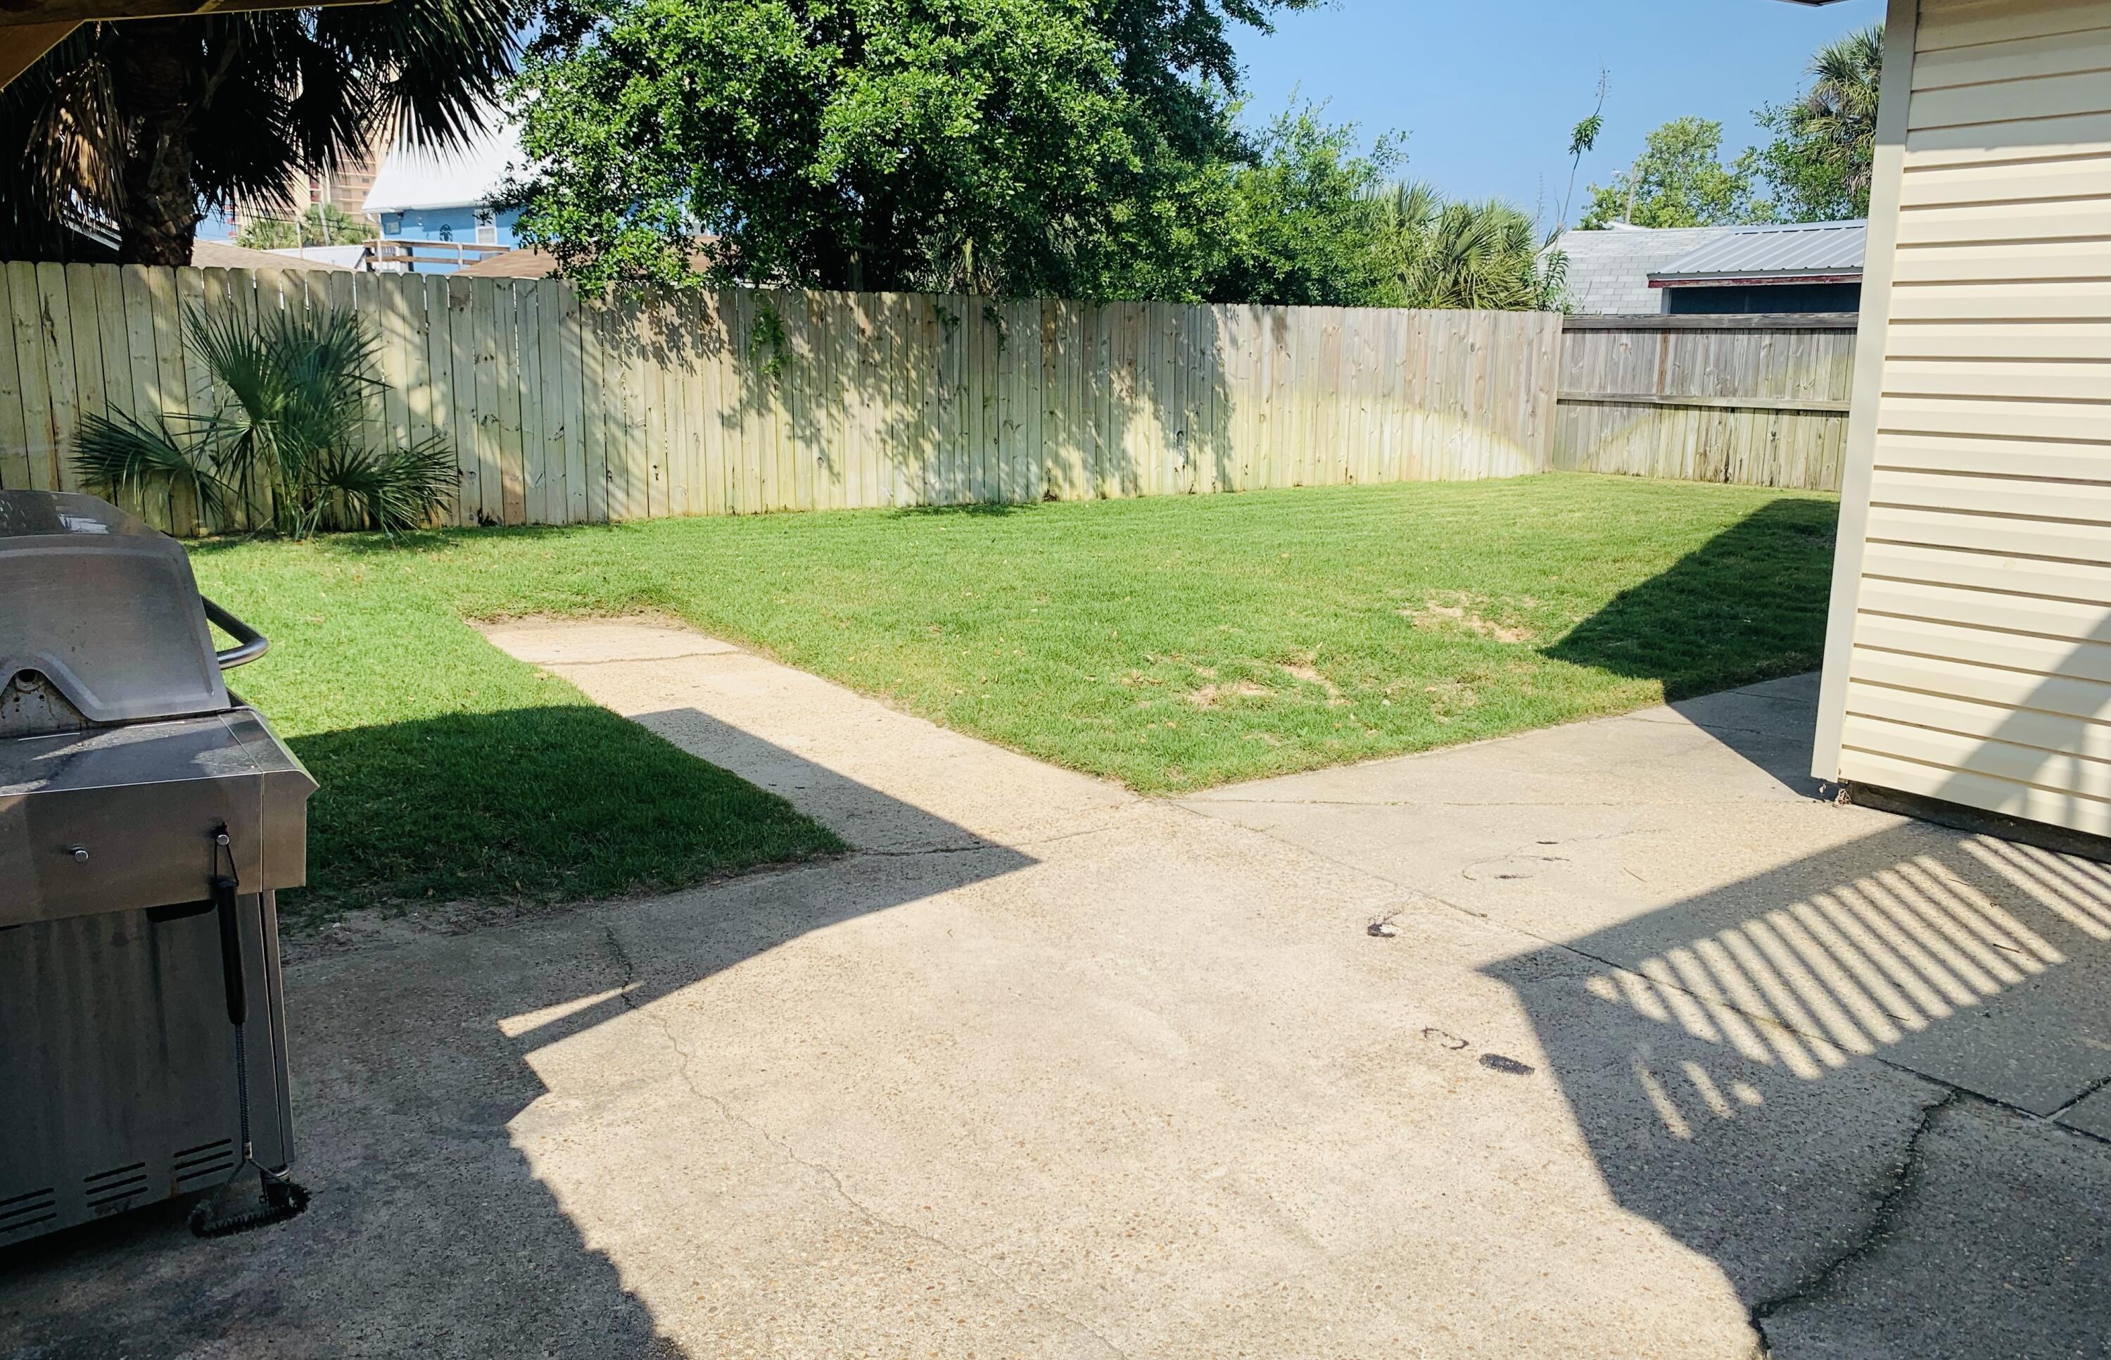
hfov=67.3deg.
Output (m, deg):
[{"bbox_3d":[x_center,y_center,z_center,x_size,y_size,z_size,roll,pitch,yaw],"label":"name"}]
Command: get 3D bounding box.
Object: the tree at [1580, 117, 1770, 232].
[{"bbox_3d":[13.255,-8.983,34.871,4.460,6.480,4.460,1,12,0],"label":"tree"}]

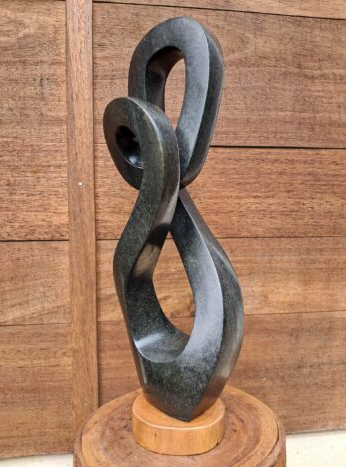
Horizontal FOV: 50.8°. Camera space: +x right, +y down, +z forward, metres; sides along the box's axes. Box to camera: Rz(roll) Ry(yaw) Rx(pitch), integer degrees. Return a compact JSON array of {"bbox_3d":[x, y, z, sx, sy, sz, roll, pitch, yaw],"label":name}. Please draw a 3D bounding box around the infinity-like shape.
[{"bbox_3d":[0.006,-0.029,0.501,0.165,0.541,0.146,2,4,27],"label":"infinity-like shape"}]

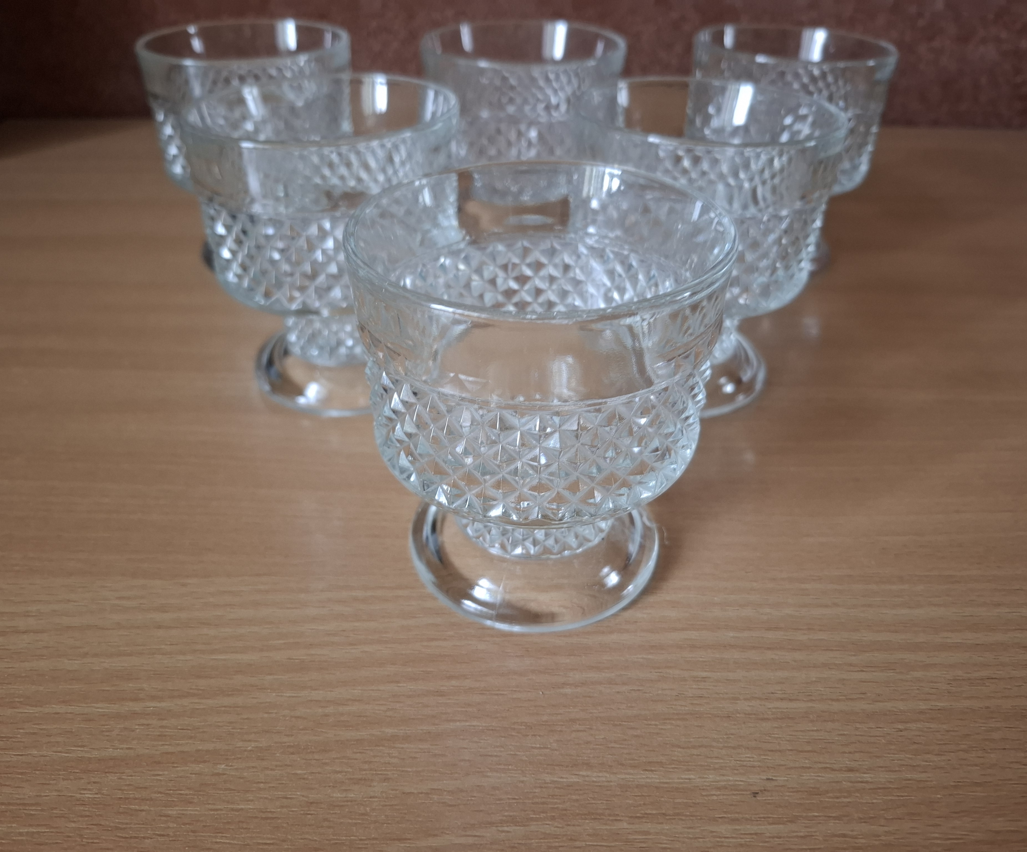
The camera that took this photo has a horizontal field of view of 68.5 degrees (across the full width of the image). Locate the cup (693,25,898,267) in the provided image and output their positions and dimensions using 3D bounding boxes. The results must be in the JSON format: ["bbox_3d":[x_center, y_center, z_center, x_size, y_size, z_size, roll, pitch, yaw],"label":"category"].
[{"bbox_3d":[0.112,-0.118,0.332,0.081,0.092,0.081,1,38,0],"label":"cup"}]

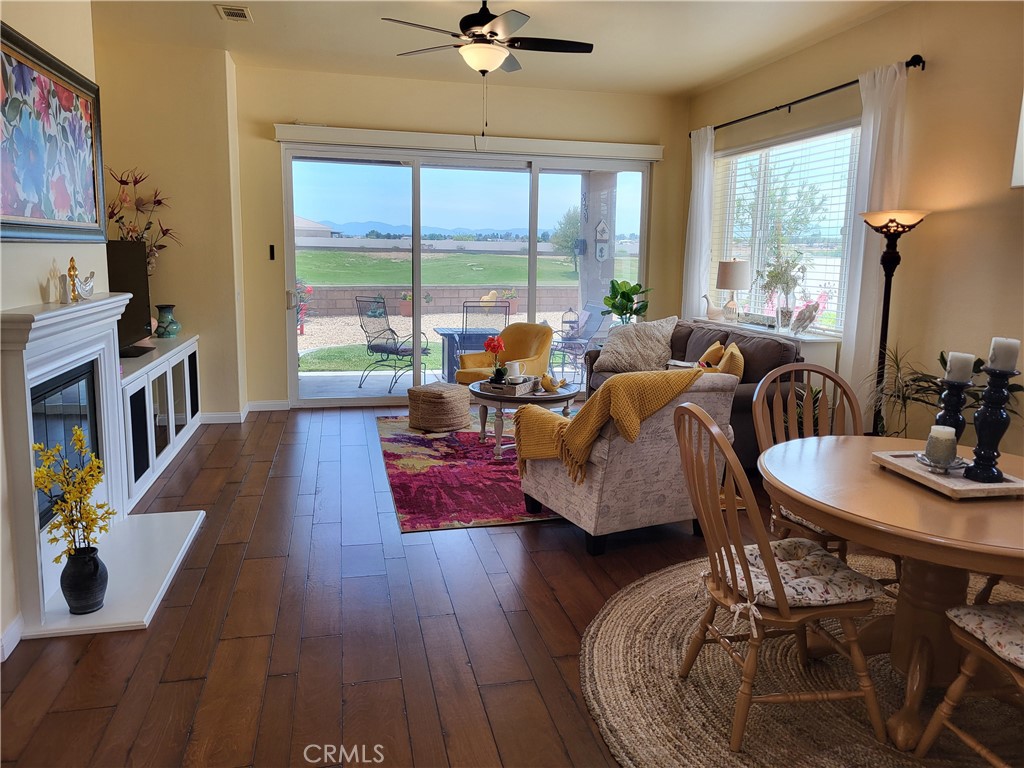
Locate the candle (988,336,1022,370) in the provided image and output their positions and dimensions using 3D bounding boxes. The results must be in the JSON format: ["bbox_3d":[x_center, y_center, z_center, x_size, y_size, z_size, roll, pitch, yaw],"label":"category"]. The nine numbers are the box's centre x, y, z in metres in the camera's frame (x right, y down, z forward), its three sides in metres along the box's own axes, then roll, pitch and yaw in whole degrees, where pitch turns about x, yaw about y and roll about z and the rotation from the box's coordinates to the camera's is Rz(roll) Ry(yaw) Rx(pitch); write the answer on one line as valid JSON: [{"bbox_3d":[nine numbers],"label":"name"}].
[{"bbox_3d":[1.638,-0.088,2.560,0.080,0.108,0.080,-1,10,-12],"label":"candle"}]

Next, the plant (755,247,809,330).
[{"bbox_3d":[1.987,-0.687,5.682,0.364,0.626,0.384,-1,10,-13],"label":"plant"}]

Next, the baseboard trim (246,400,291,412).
[{"bbox_3d":[-2.257,0.202,7.166,0.370,0.095,0.016,-1,10,-12],"label":"baseboard trim"}]

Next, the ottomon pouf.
[{"bbox_3d":[-0.627,0.198,6.572,0.444,0.343,0.444,7,11,31],"label":"ottomon pouf"}]

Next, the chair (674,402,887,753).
[{"bbox_3d":[0.832,0.564,2.458,0.640,1.020,0.480,0,10,-10],"label":"chair"}]

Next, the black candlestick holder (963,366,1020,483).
[{"bbox_3d":[1.624,0.140,2.602,0.128,0.358,0.128,-1,10,-12],"label":"black candlestick holder"}]

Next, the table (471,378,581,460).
[{"bbox_3d":[0.076,0.268,5.881,0.848,0.460,0.848,-1,10,-13],"label":"table"}]

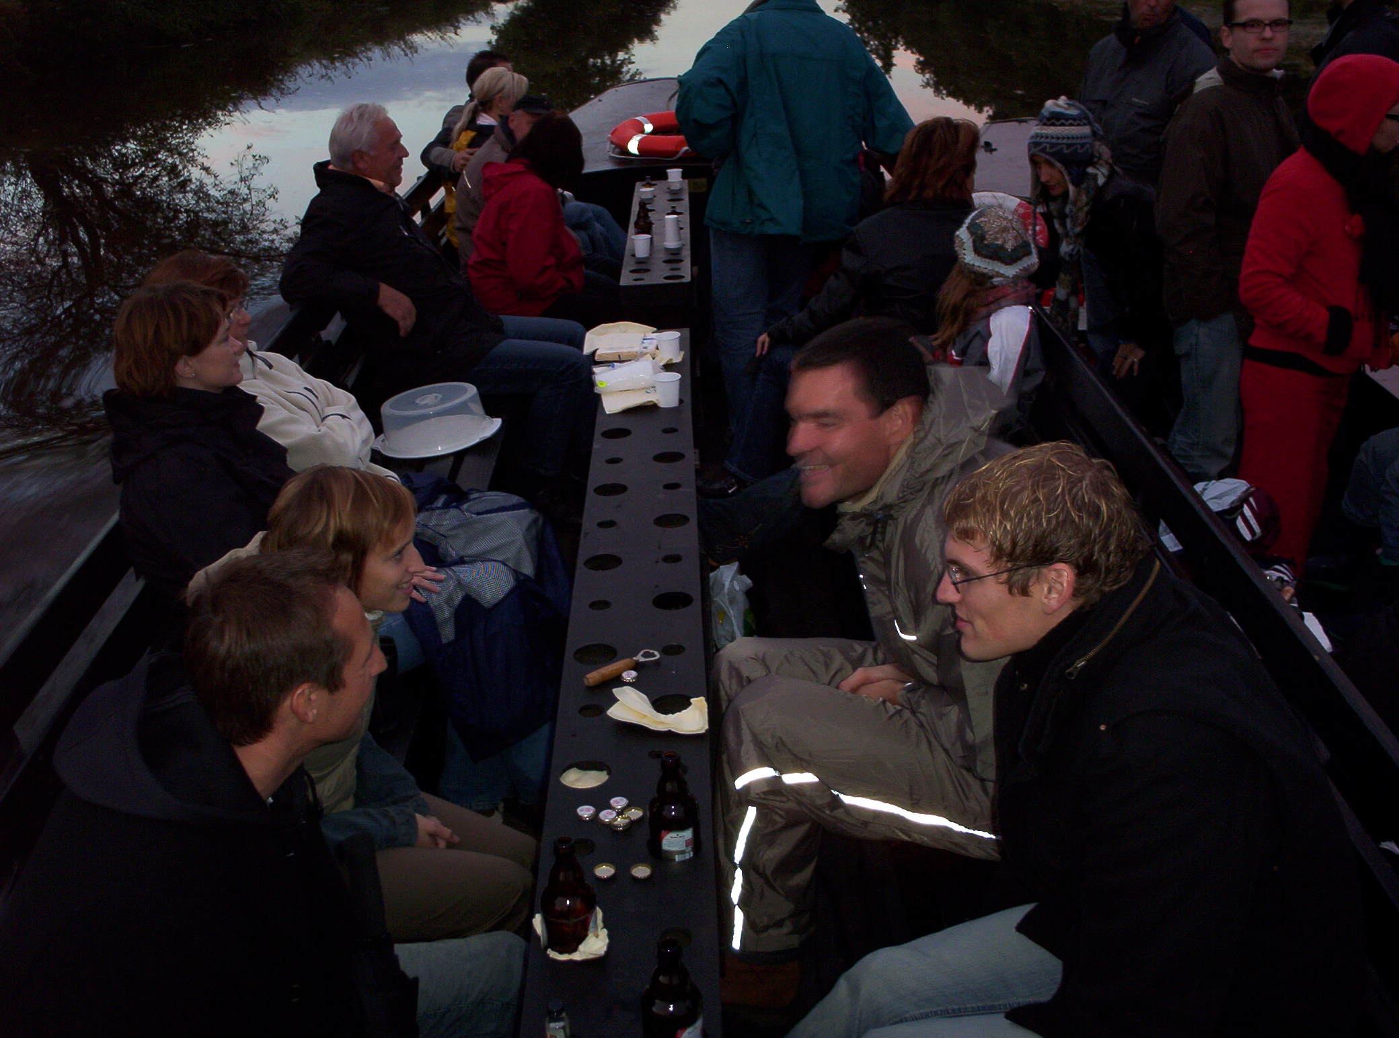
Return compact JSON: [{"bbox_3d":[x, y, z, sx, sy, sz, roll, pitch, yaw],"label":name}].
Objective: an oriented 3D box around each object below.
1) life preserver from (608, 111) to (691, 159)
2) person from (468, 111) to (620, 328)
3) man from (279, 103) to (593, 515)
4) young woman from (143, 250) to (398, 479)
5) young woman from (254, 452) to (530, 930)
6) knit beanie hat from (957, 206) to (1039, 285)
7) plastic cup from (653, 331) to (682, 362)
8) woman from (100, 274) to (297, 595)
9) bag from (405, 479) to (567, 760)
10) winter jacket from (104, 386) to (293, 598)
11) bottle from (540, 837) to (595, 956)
[{"bbox_3d":[-0.064,-1.773,6.727,0.720,0.110,0.720,-1,24,-1],"label":"life preserver"},{"bbox_3d":[-0.559,-0.725,4.686,0.620,1.140,0.500,-9,26,-19],"label":"person"},{"bbox_3d":[-0.707,-0.542,4.162,0.840,1.240,0.640,2,24,3],"label":"man"},{"bbox_3d":[-0.720,0.017,3.020,0.740,1.160,0.520,-3,24,-6],"label":"young woman"},{"bbox_3d":[-0.477,0.454,2.104,0.620,1.130,0.500,-2,24,-4],"label":"young woman"},{"bbox_3d":[0.686,-0.637,3.340,0.190,0.170,0.205,0,44,0],"label":"knit beanie hat"},{"bbox_3d":[-0.090,-0.494,4.099,0.072,0.082,0.072,0,24,0],"label":"plastic cup"},{"bbox_3d":[-0.702,0.147,2.673,0.700,1.210,0.500,-6,25,-12],"label":"woman"},{"bbox_3d":[-0.465,0.207,2.893,0.390,0.420,0.500,-1,24,-1],"label":"bag"},{"bbox_3d":[-0.831,0.066,2.622,0.440,0.580,0.490,-6,25,-12],"label":"winter jacket"},{"bbox_3d":[-0.169,0.484,1.861,0.070,0.175,0.070,-1,24,-1],"label":"bottle"}]

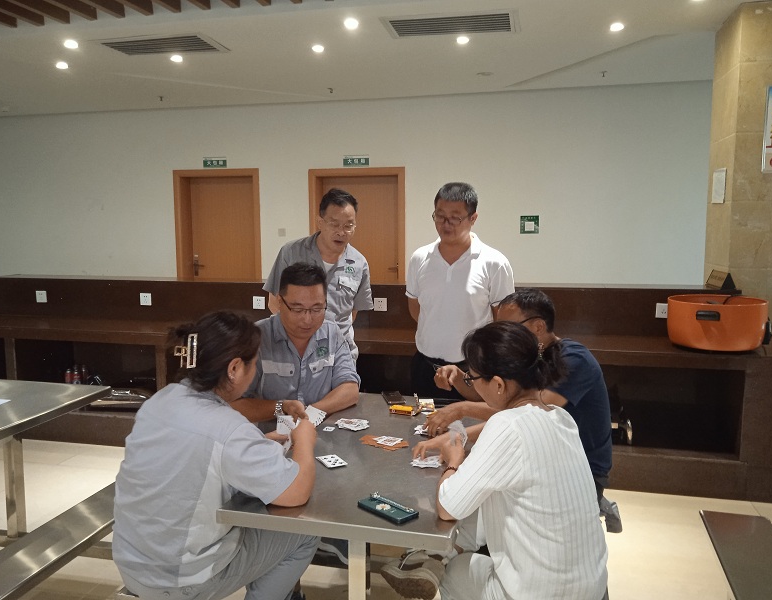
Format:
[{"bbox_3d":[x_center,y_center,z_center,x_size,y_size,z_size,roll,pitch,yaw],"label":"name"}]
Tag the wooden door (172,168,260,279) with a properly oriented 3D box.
[{"bbox_3d":[-1.830,-0.395,7.195,1.027,2.064,0.150,2,7,14],"label":"wooden door"}]

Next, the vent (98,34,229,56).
[{"bbox_3d":[-1.608,-1.829,4.670,0.800,0.040,0.430,2,7,14],"label":"vent"}]

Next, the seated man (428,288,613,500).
[{"bbox_3d":[0.448,0.563,2.378,0.700,1.220,0.520,1,6,7],"label":"seated man"}]

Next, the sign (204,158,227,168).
[{"bbox_3d":[-1.852,-1.488,7.016,0.287,0.112,0.020,2,7,14],"label":"sign"}]

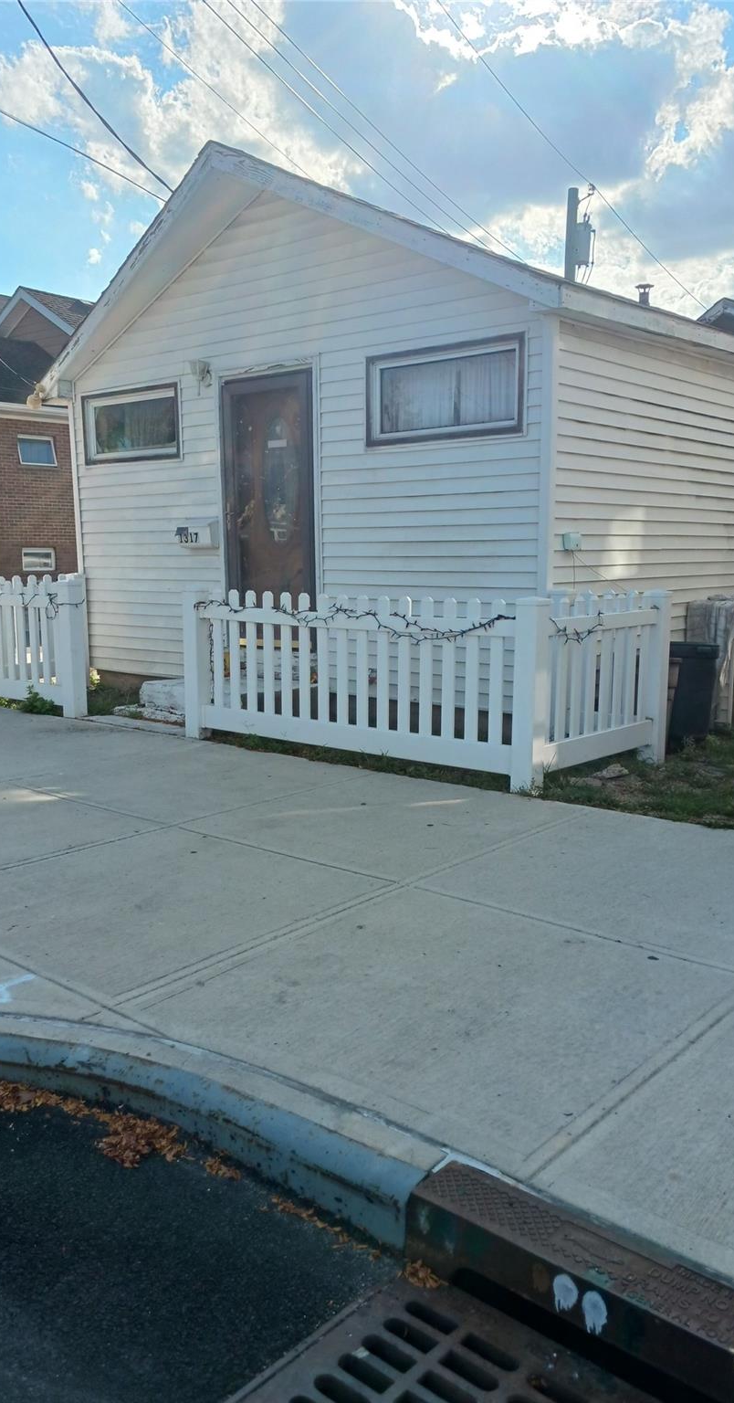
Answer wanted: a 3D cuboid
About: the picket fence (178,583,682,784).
[{"bbox_3d":[0.235,-0.182,6.408,2.640,0.935,1.170,7,11,42],"label":"picket fence"}]

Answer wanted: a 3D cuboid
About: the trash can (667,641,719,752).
[{"bbox_3d":[1.819,-0.049,6.617,0.530,0.630,0.480,4,9,25],"label":"trash can"}]

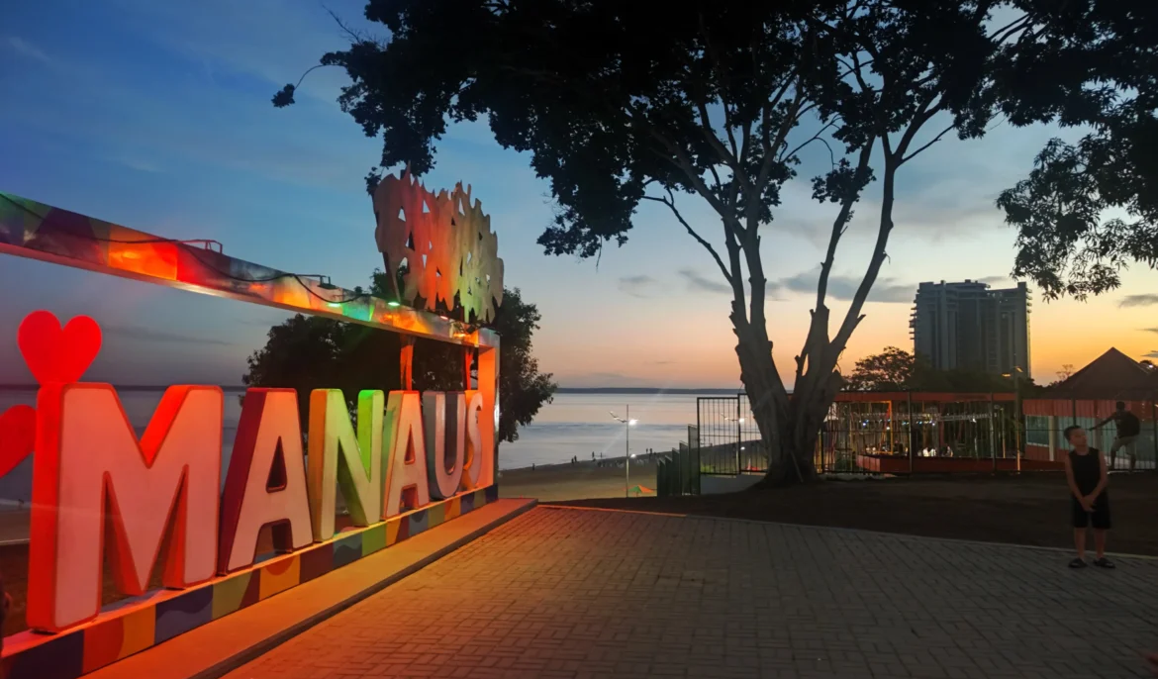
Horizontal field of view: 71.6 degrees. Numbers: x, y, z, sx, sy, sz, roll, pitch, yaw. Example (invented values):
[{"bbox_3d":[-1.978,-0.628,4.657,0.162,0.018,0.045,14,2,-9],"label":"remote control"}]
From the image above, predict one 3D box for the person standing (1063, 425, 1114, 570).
[{"bbox_3d":[4.690,1.440,7.380,0.430,1.270,0.300,-1,-4,25],"label":"person standing"}]

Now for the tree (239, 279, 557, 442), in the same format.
[{"bbox_3d":[-5.560,1.800,25.000,9.600,7.400,8.800,1,-4,-13],"label":"tree"}]

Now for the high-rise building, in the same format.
[{"bbox_3d":[187.000,0.000,384.000,49.000,56.000,27.000,-1,-4,19],"label":"high-rise building"}]

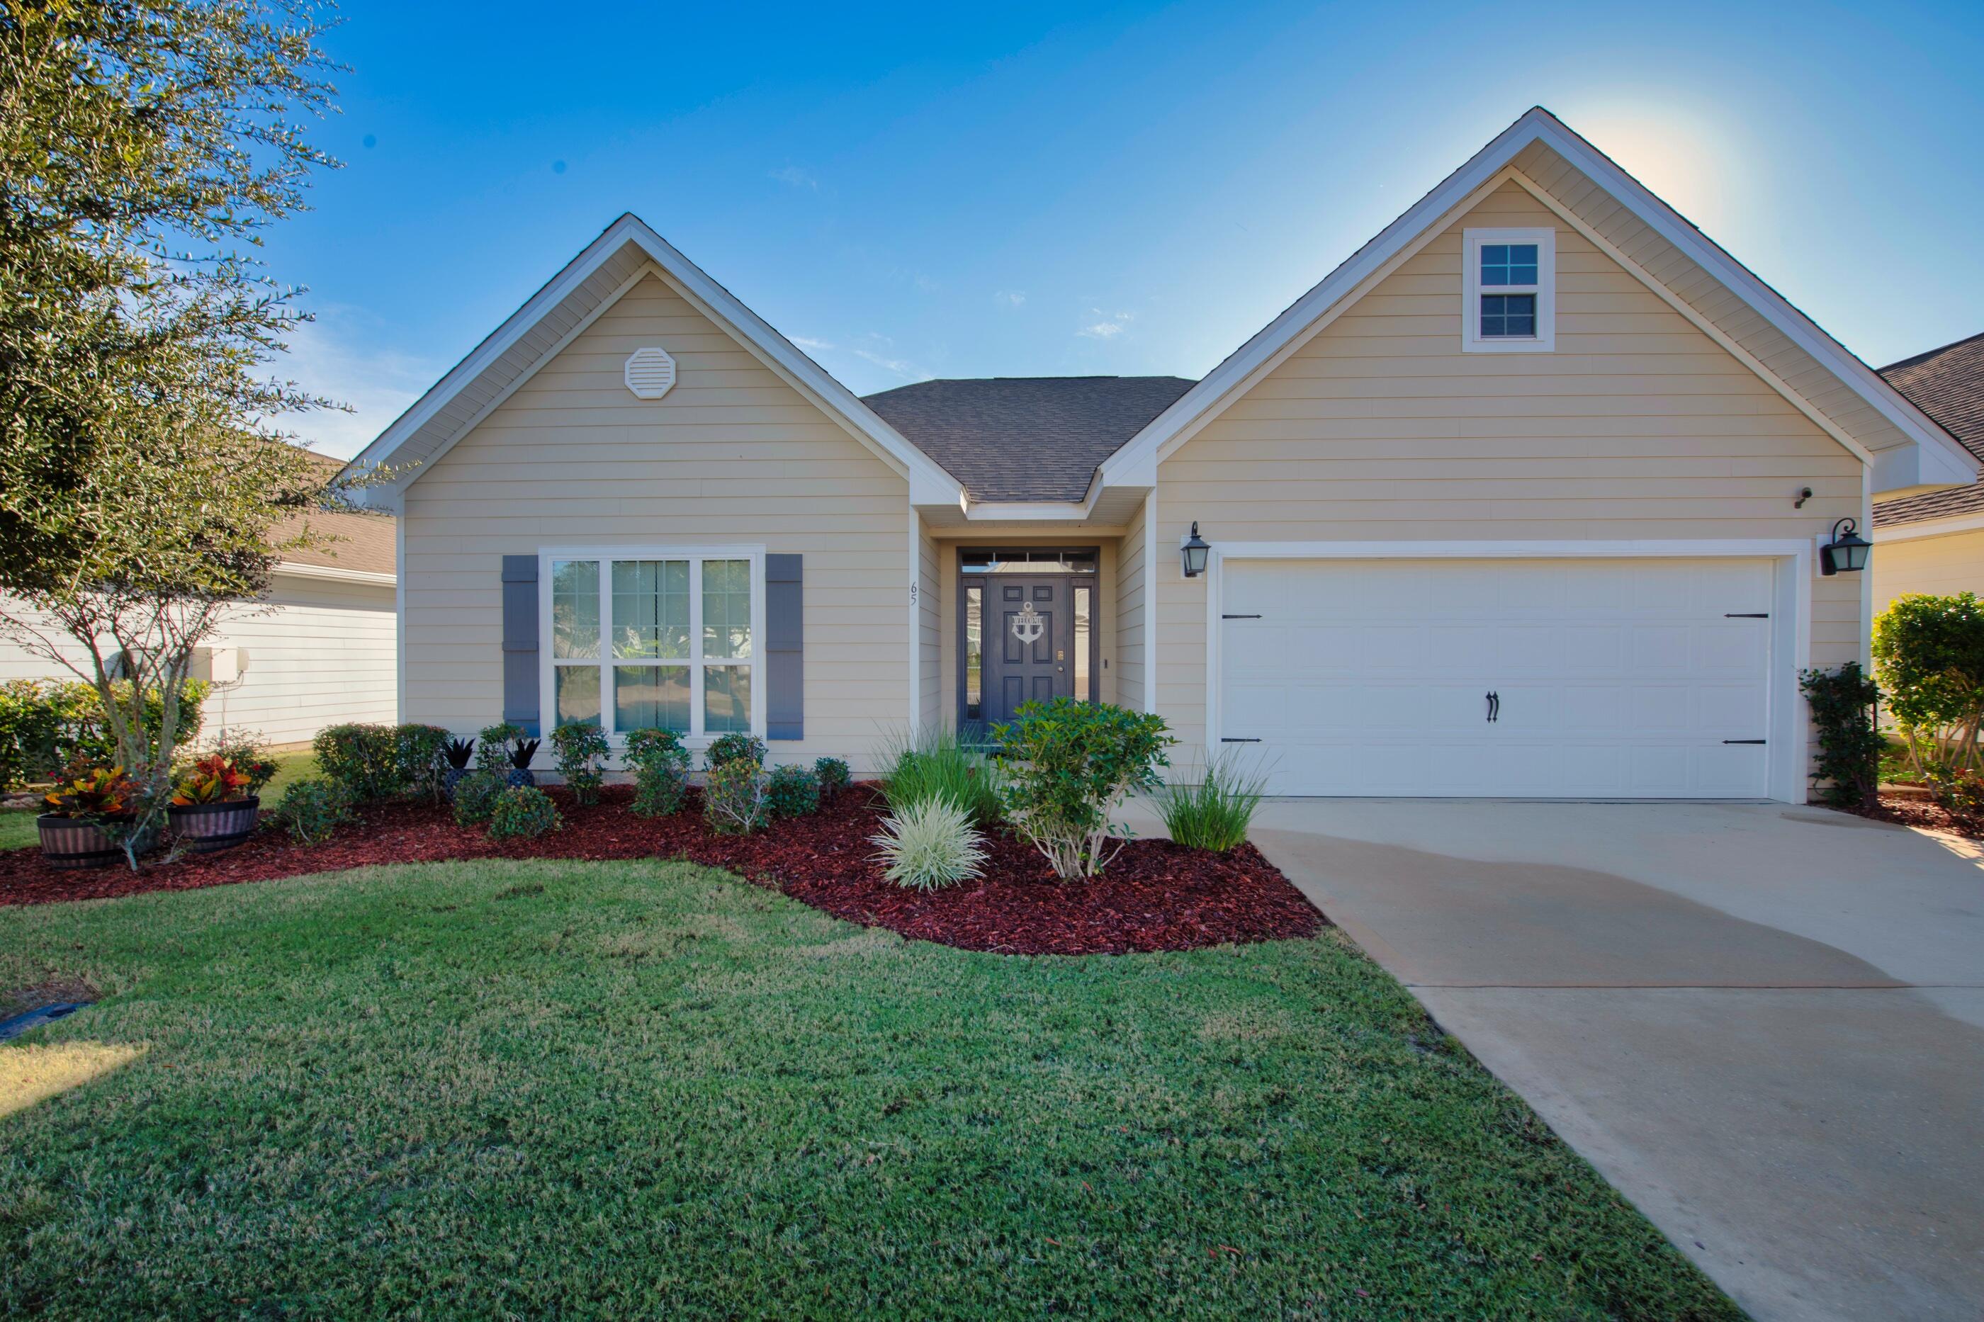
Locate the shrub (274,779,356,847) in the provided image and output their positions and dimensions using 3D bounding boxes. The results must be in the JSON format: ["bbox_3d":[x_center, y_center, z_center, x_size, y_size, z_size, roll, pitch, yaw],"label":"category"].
[{"bbox_3d":[-4.801,1.049,5.474,0.470,0.449,0.450,0,1,2],"label":"shrub"}]

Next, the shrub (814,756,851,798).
[{"bbox_3d":[-1.417,1.029,6.878,0.330,0.373,0.330,0,1,2],"label":"shrub"}]

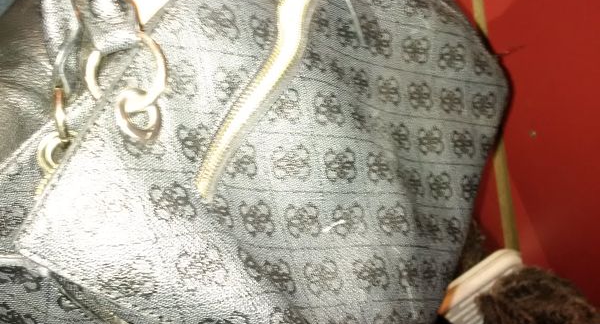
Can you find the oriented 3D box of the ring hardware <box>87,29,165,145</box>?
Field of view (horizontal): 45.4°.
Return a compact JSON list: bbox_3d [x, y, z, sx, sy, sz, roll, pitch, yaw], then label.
[{"bbox_3d":[-0.084,-0.038,0.352,0.041,0.054,0.016,-19,18,-11],"label":"ring hardware"}]

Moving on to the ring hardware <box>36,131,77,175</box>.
[{"bbox_3d":[-0.132,-0.005,0.395,0.024,0.024,0.008,-39,23,-21],"label":"ring hardware"}]

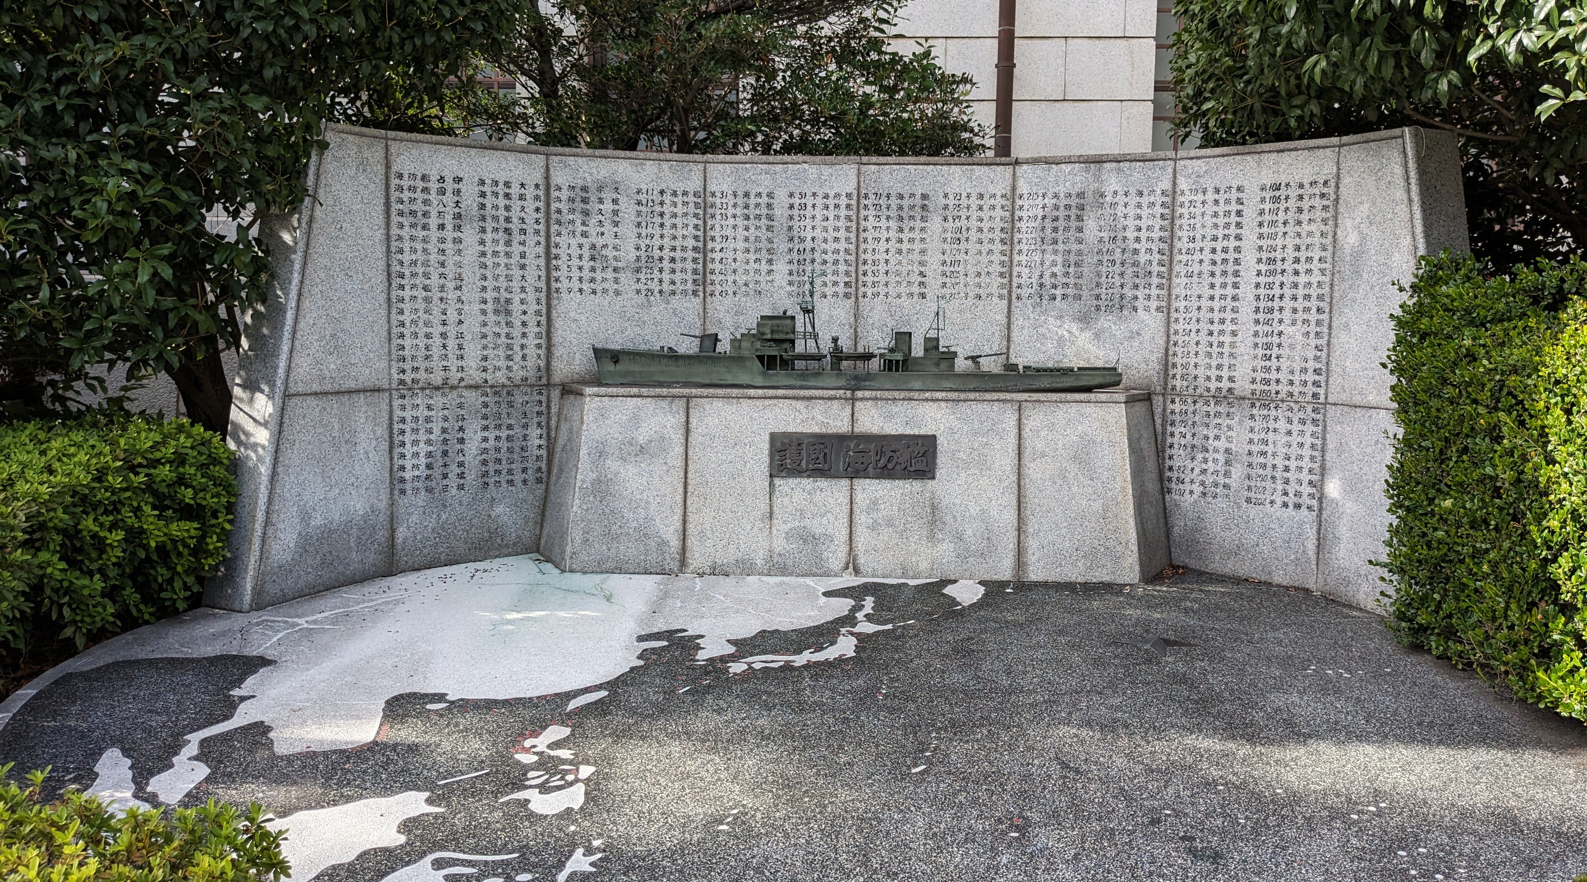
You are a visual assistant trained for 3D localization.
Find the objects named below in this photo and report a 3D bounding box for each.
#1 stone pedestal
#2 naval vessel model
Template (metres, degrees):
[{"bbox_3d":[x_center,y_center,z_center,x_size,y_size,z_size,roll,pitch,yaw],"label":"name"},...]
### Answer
[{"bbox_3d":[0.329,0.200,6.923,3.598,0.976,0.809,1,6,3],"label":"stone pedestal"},{"bbox_3d":[0.342,-0.580,6.811,2.913,0.598,0.364,1,6,3],"label":"naval vessel model"}]

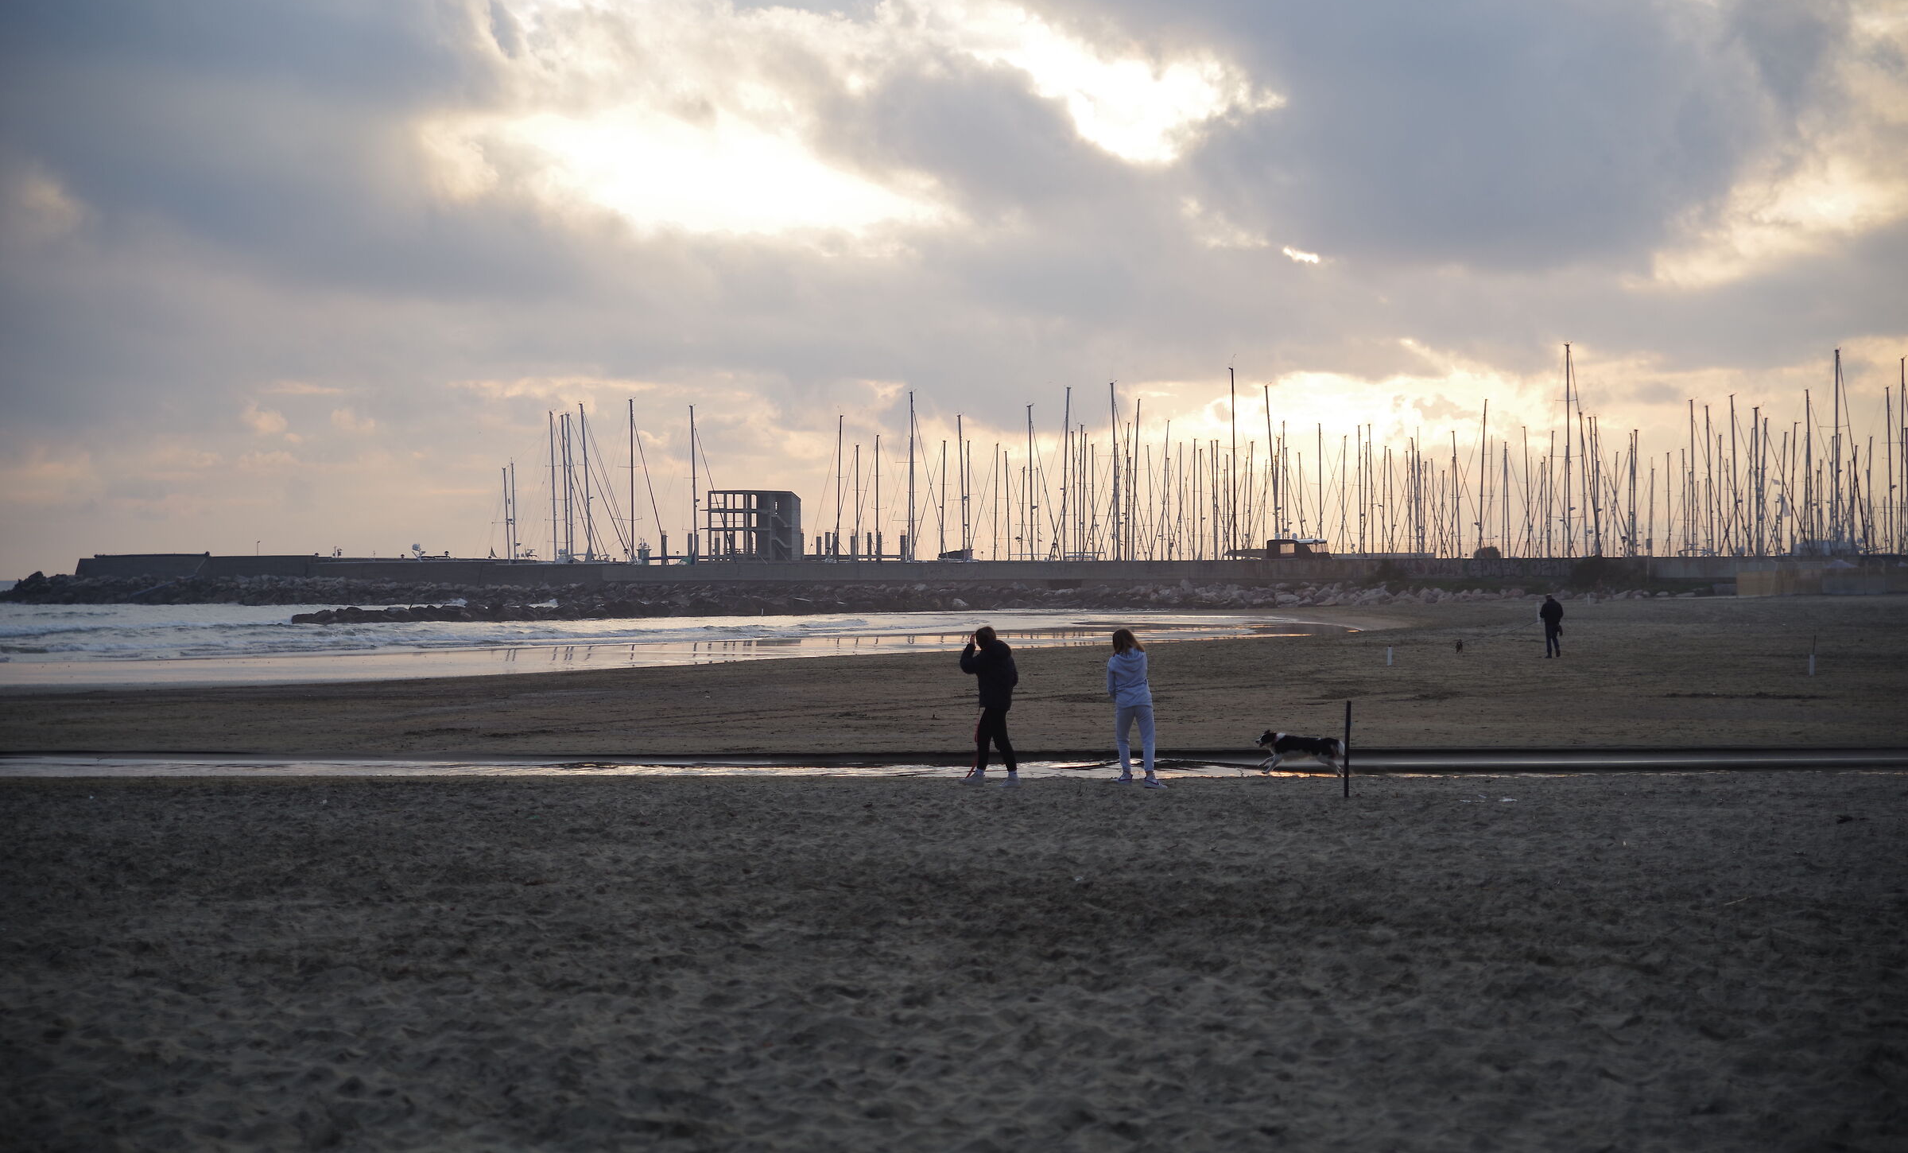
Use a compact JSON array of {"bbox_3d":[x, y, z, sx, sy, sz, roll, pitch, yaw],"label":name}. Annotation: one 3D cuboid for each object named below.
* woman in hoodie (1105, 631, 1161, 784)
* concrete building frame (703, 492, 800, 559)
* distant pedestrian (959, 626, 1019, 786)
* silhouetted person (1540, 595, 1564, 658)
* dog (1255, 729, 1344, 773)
[{"bbox_3d":[1.861,1.372,38.600,0.540,1.650,0.450,0,0,-13],"label":"woman in hoodie"},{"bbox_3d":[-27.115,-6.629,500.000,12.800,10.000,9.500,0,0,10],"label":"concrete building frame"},{"bbox_3d":[0.368,1.366,39.000,0.580,1.670,0.550,0,0,34],"label":"distant pedestrian"},{"bbox_3d":[16.450,1.373,102.000,0.600,1.760,0.450,0,0,-14],"label":"silhouetted person"},{"bbox_3d":[3.797,1.933,40.600,0.990,0.510,0.280,0,0,3],"label":"dog"}]

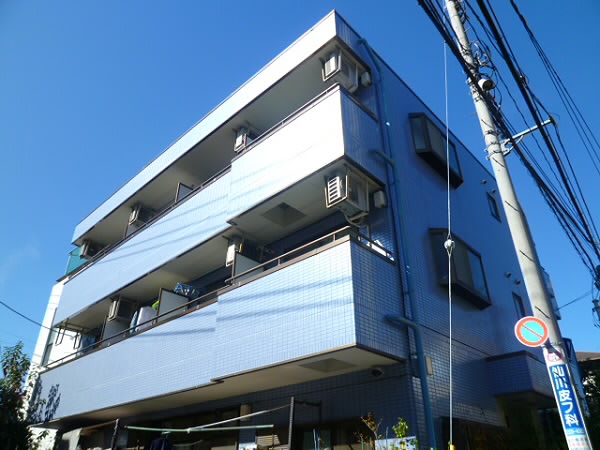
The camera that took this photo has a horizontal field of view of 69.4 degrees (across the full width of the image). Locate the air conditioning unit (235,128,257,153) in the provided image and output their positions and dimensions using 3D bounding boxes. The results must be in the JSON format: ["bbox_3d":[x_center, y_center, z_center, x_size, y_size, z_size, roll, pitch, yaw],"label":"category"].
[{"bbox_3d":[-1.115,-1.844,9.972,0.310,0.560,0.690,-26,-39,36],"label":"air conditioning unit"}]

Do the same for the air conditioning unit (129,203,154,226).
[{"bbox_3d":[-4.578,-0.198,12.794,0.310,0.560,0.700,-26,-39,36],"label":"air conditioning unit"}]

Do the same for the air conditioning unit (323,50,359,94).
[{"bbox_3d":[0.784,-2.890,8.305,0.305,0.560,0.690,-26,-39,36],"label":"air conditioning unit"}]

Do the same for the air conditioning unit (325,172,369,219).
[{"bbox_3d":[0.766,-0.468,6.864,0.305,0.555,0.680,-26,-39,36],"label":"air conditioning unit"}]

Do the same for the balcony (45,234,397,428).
[{"bbox_3d":[-3.168,3.061,9.269,11.690,1.505,1.140,-26,-39,36],"label":"balcony"}]

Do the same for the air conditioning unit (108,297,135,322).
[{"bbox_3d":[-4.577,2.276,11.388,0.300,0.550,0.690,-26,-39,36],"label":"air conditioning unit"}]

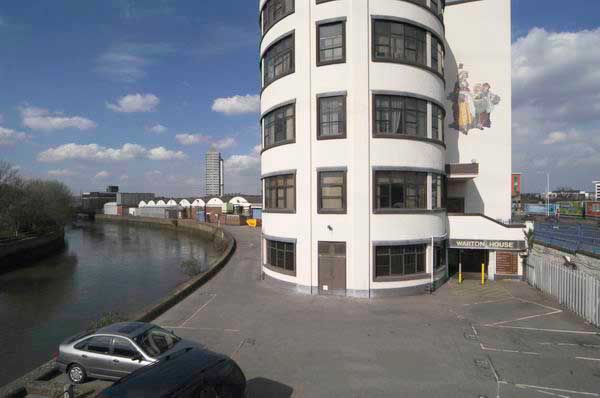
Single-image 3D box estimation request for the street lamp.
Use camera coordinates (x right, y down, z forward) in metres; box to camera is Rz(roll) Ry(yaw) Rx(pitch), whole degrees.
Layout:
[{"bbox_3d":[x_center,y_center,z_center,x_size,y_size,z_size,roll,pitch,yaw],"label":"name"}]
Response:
[{"bbox_3d":[54.761,-0.992,66.000,0.650,9.700,0.550,-1,-1,20],"label":"street lamp"}]

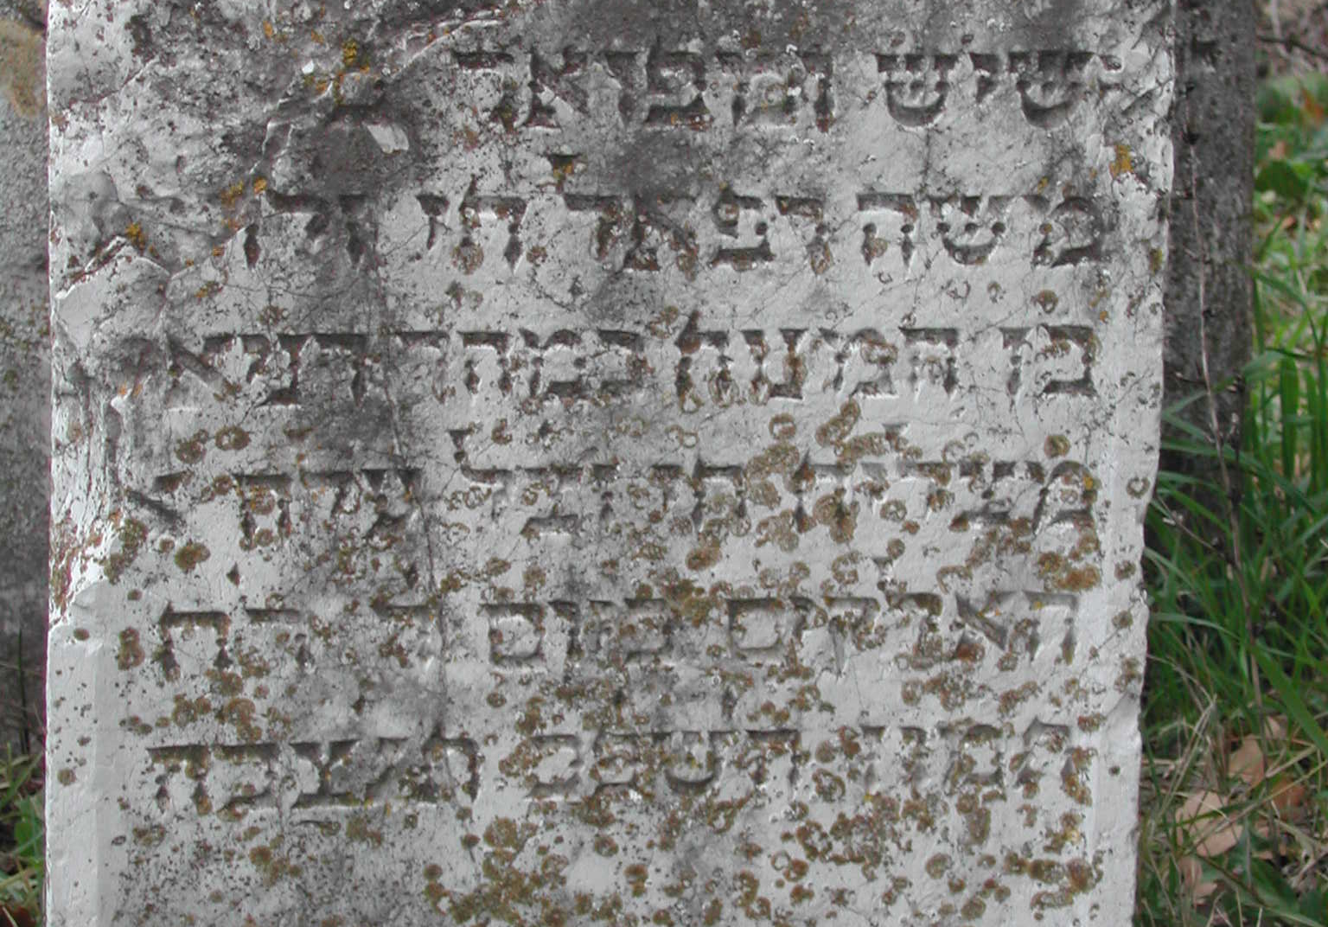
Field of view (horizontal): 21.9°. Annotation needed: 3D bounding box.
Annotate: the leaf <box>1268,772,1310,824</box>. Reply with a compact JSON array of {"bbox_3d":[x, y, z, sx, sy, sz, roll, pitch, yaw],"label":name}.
[{"bbox_3d":[0.450,0.240,2.466,0.030,0.029,0.028,0,11,0],"label":"leaf"}]

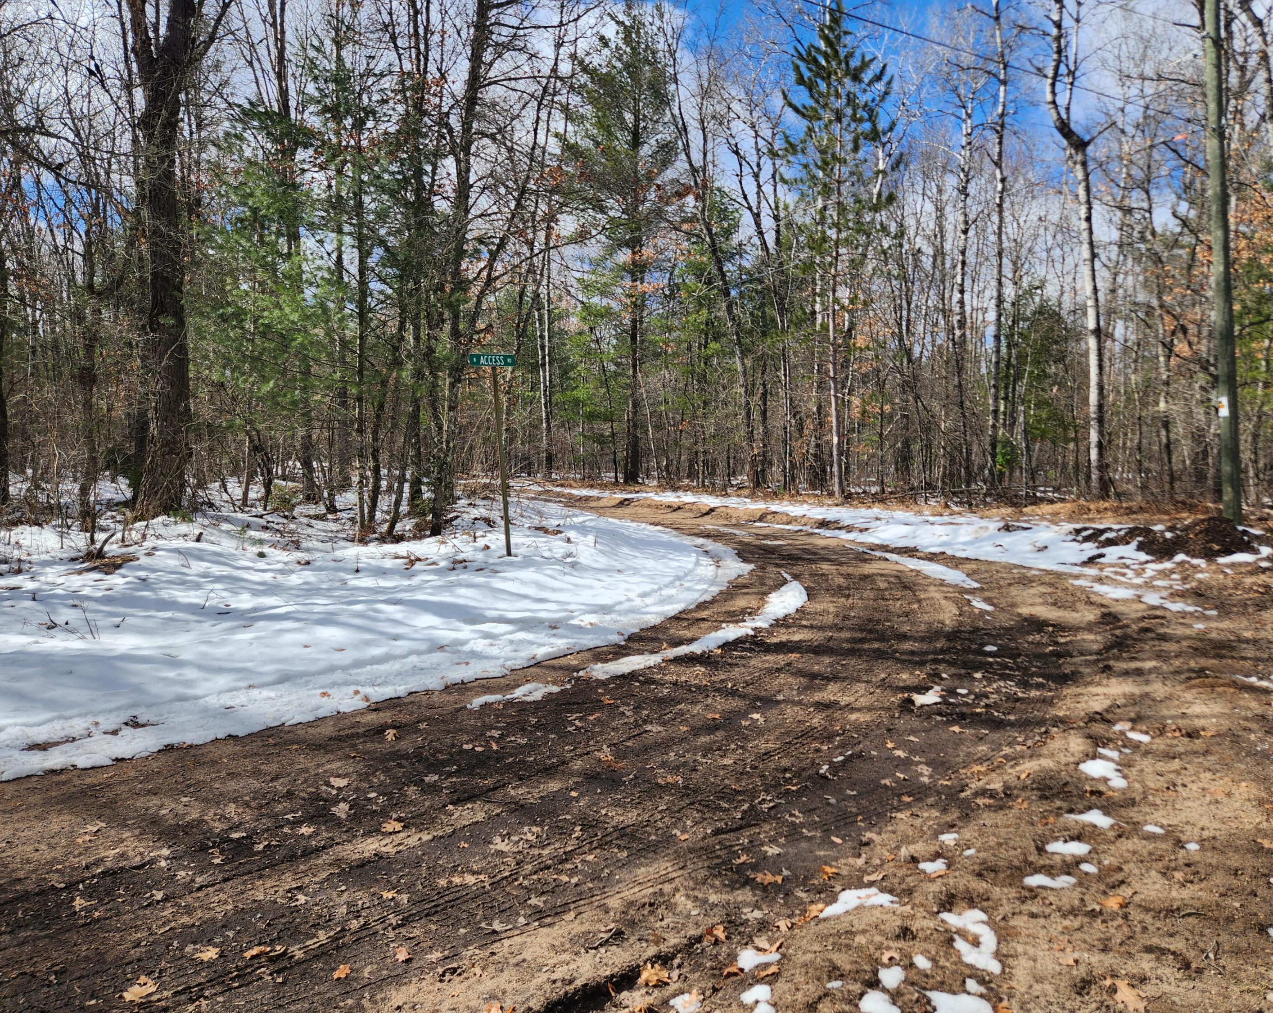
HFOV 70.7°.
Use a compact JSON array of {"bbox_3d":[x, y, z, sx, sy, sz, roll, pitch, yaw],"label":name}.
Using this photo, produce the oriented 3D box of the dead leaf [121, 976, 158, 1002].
[{"bbox_3d":[-1.439,1.395,2.598,0.092,0.025,0.110,-1,3,-18],"label":"dead leaf"}]

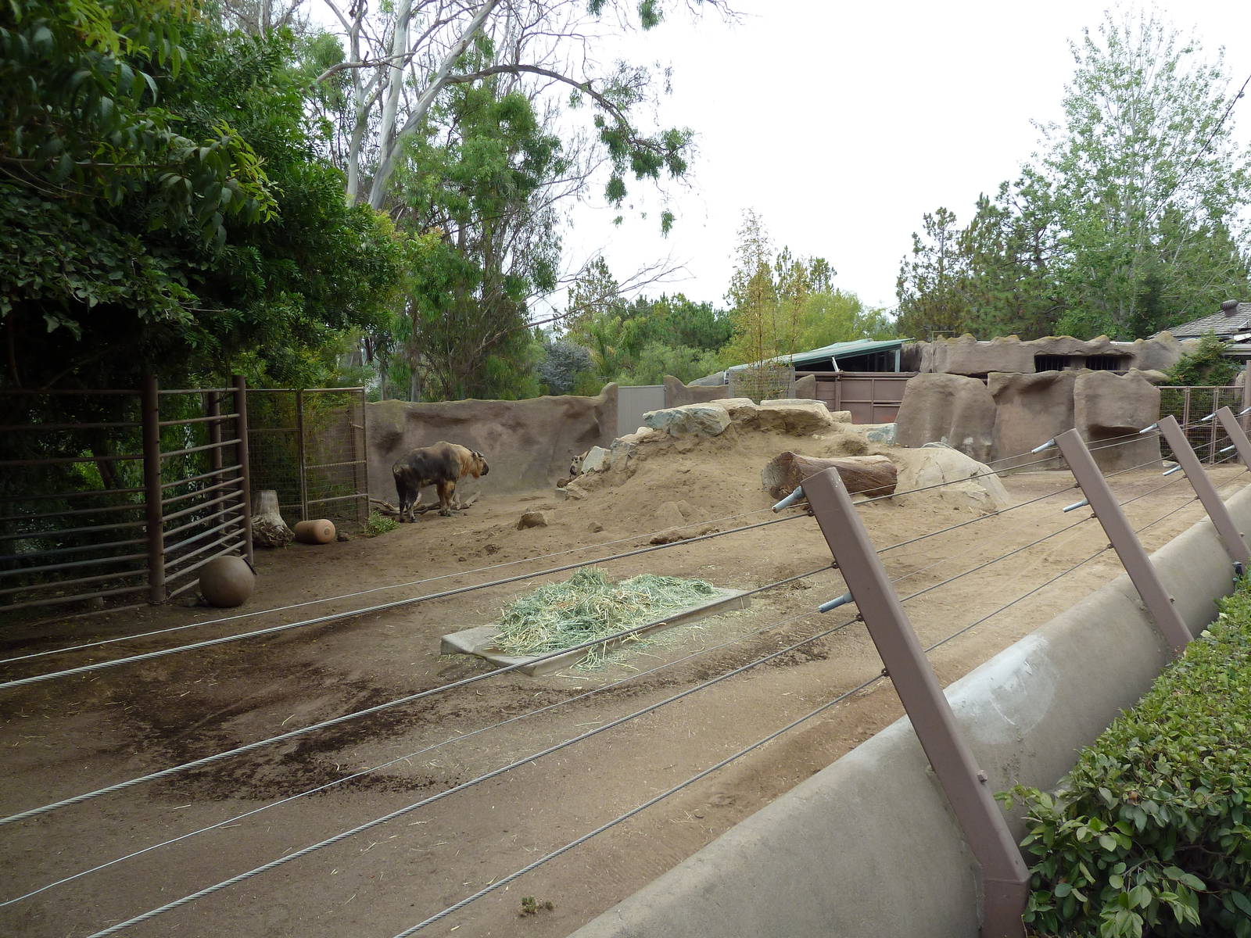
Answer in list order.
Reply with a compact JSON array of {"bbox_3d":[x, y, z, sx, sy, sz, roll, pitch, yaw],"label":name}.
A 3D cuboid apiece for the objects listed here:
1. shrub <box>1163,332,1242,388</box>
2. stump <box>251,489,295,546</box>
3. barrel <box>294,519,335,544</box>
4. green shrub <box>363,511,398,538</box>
[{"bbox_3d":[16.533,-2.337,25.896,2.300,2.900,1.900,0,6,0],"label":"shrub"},{"bbox_3d":[-4.964,0.642,12.623,0.660,0.760,0.620,0,6,0],"label":"stump"},{"bbox_3d":[-4.332,0.856,12.594,0.530,0.340,0.340,3,6,29],"label":"barrel"},{"bbox_3d":[-3.629,0.793,13.391,0.500,0.310,0.420,0,6,0],"label":"green shrub"}]

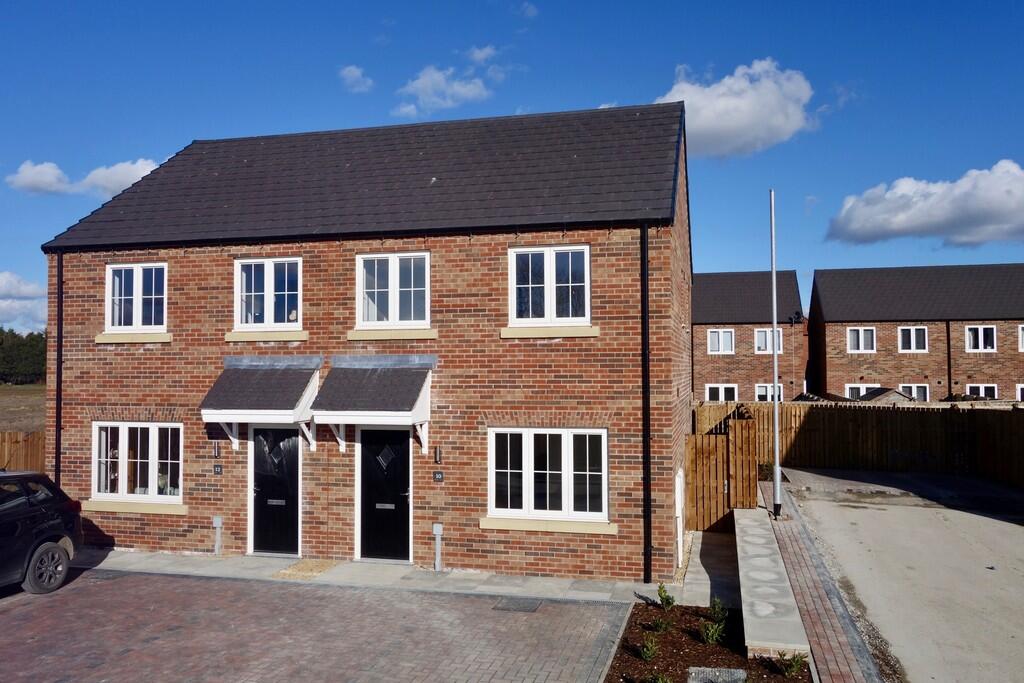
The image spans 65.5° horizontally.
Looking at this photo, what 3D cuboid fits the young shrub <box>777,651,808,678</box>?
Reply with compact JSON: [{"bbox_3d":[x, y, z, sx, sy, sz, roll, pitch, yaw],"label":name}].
[{"bbox_3d":[2.631,3.019,7.475,0.300,0.237,0.300,-1,-2,14],"label":"young shrub"}]

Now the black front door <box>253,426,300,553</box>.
[{"bbox_3d":[-3.724,2.367,12.630,0.826,1.947,0.070,-1,-2,12],"label":"black front door"}]

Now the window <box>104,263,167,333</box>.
[{"bbox_3d":[-6.272,-0.728,13.362,1.178,1.173,0.090,-1,-2,12],"label":"window"}]

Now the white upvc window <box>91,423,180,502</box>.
[{"bbox_3d":[-6.197,2.000,13.216,1.764,1.305,0.090,-1,-2,14],"label":"white upvc window"}]

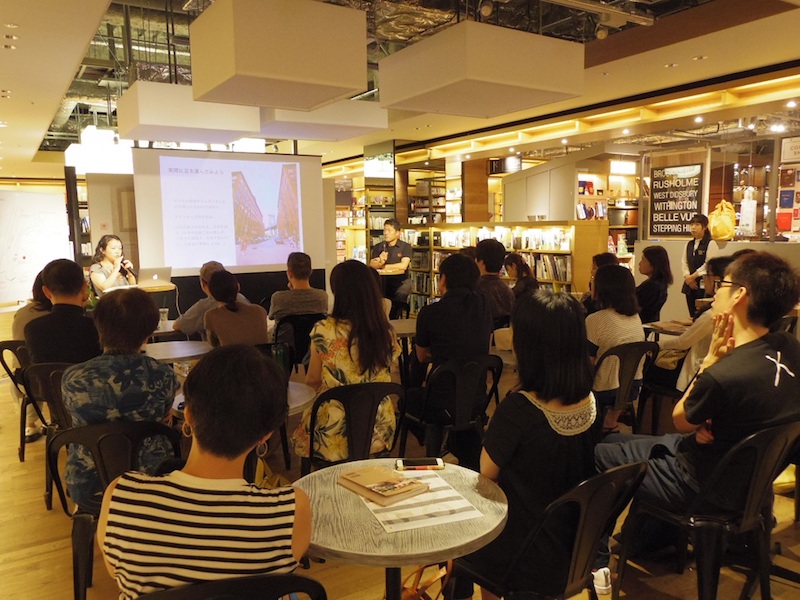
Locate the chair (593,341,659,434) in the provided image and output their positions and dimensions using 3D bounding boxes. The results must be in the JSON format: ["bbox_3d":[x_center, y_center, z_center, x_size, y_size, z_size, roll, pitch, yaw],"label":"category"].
[{"bbox_3d":[1.140,0.642,3.630,0.440,0.850,0.500,-4,7,-28],"label":"chair"}]

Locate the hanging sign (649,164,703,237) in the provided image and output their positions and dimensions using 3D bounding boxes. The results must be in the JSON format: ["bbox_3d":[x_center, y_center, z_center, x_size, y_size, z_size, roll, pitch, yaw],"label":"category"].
[{"bbox_3d":[2.905,-1.046,6.543,0.030,0.719,0.606,-5,8,-30],"label":"hanging sign"}]

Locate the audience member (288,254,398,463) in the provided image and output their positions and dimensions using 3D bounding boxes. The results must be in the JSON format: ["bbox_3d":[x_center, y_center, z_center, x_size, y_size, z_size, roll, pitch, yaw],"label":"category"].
[{"bbox_3d":[-0.298,0.459,3.072,0.480,1.300,0.780,-3,7,-17],"label":"audience member"}]

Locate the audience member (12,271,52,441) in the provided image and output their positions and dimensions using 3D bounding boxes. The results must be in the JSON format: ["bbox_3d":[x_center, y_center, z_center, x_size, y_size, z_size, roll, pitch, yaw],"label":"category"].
[{"bbox_3d":[-2.336,0.397,4.223,0.460,1.220,0.800,-2,7,-13],"label":"audience member"}]

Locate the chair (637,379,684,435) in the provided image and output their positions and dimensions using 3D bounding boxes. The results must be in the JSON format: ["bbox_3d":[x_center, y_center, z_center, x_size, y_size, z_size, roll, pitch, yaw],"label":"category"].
[{"bbox_3d":[1.831,0.597,3.816,0.430,0.800,0.500,-5,7,-30],"label":"chair"}]

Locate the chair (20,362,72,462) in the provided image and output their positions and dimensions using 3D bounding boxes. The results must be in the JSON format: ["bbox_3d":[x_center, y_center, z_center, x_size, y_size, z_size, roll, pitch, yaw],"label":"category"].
[{"bbox_3d":[-1.720,0.705,3.490,0.440,0.850,0.500,-1,7,-3],"label":"chair"}]

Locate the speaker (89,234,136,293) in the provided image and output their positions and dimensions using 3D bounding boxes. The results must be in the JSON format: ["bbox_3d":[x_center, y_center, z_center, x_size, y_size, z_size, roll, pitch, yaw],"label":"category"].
[{"bbox_3d":[-2.630,0.005,5.700,0.580,1.200,0.460,5,9,42],"label":"speaker"}]

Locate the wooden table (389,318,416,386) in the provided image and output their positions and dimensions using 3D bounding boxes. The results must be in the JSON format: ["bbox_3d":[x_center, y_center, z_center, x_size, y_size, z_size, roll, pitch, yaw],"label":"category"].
[{"bbox_3d":[0.038,0.563,4.641,0.640,0.730,0.640,-1,6,0],"label":"wooden table"}]

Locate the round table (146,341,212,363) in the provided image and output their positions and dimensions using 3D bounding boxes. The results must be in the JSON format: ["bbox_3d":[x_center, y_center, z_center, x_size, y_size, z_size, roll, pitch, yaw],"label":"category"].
[{"bbox_3d":[-1.520,0.694,4.080,0.620,0.730,0.620,-1,7,0],"label":"round table"}]

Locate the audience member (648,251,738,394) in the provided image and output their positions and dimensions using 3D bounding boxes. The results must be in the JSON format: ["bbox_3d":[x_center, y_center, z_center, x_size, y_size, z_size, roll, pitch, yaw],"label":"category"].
[{"bbox_3d":[1.800,0.381,3.920,0.780,1.280,0.480,3,8,30],"label":"audience member"}]

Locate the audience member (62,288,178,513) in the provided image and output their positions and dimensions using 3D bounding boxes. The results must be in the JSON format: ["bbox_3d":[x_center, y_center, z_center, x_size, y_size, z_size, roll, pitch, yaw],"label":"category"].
[{"bbox_3d":[-1.077,0.556,2.544,0.480,1.250,0.780,-2,7,-10],"label":"audience member"}]

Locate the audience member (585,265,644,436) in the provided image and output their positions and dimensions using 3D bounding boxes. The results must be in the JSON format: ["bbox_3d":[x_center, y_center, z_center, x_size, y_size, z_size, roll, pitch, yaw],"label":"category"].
[{"bbox_3d":[1.130,0.427,3.660,0.460,1.270,0.750,-4,7,-28],"label":"audience member"}]

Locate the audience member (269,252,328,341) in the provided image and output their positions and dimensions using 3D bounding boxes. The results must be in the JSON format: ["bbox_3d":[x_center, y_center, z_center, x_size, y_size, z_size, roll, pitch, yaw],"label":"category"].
[{"bbox_3d":[-0.830,0.281,4.980,0.480,1.310,0.750,-4,7,-22],"label":"audience member"}]

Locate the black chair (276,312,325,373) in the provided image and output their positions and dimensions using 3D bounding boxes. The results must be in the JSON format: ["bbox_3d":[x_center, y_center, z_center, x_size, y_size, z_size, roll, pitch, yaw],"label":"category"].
[{"bbox_3d":[-0.817,0.485,5.120,0.430,0.800,0.500,-3,7,-15],"label":"black chair"}]

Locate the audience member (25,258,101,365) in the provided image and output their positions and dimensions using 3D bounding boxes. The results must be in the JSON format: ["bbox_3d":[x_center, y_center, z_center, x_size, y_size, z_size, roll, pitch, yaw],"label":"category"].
[{"bbox_3d":[-1.821,0.418,3.618,0.480,1.300,0.800,-2,7,-13],"label":"audience member"}]

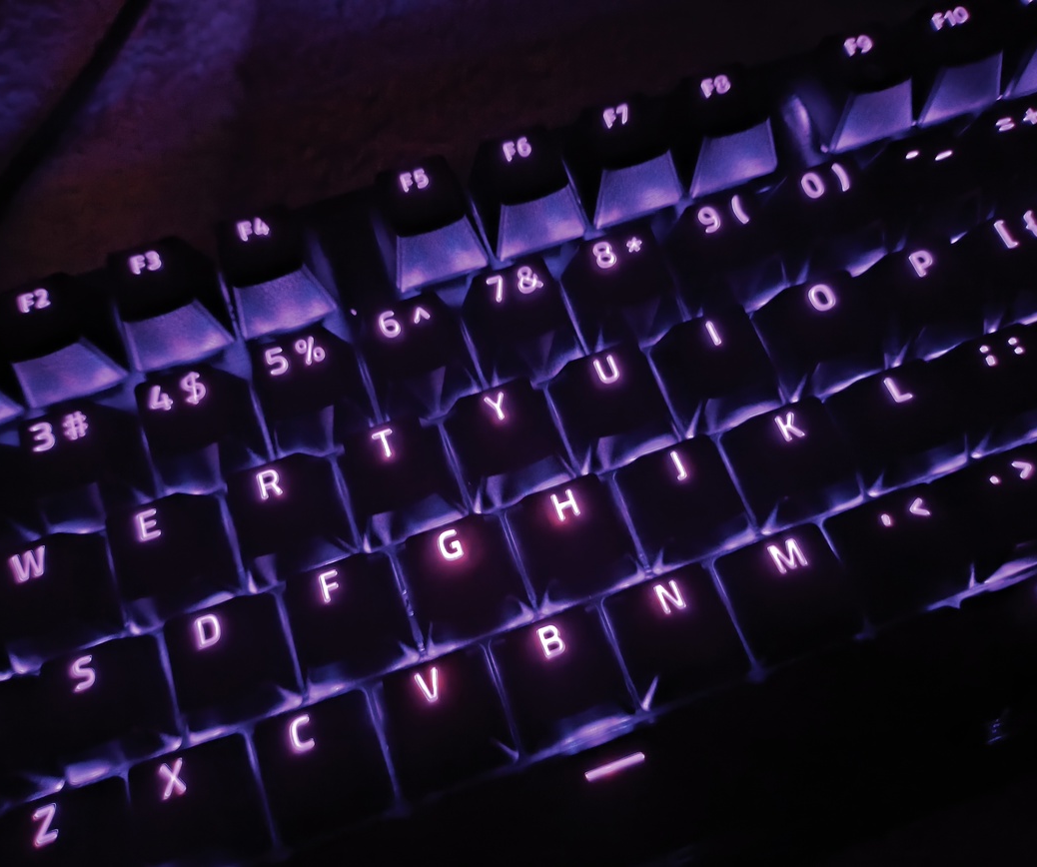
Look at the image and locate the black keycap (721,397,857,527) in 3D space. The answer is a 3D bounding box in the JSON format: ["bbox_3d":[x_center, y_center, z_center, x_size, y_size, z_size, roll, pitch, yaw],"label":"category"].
[{"bbox_3d":[0.045,0.005,0.135,0.018,0.009,0.018,-19,73,-5],"label":"black keycap"}]

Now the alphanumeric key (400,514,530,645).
[{"bbox_3d":[-0.009,0.022,0.130,0.018,0.008,0.018,-19,72,-5],"label":"alphanumeric key"}]

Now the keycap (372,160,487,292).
[{"bbox_3d":[-0.016,-0.038,0.148,0.018,0.011,0.018,-19,72,-6],"label":"keycap"}]

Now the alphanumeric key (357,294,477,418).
[{"bbox_3d":[-0.017,-0.014,0.141,0.018,0.011,0.018,-19,72,-5],"label":"alphanumeric key"}]

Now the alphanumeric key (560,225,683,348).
[{"bbox_3d":[0.019,-0.026,0.145,0.018,0.011,0.018,-19,72,-5],"label":"alphanumeric key"}]

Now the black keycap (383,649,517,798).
[{"bbox_3d":[-0.012,0.042,0.125,0.018,0.009,0.018,-19,73,-5],"label":"black keycap"}]

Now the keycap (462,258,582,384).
[{"bbox_3d":[0.001,-0.020,0.143,0.018,0.011,0.018,-19,73,-5],"label":"keycap"}]

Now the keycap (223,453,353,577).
[{"bbox_3d":[-0.038,0.013,0.134,0.018,0.009,0.018,-19,73,-5],"label":"keycap"}]

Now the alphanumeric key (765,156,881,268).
[{"bbox_3d":[0.055,-0.038,0.148,0.018,0.011,0.018,-19,73,-5],"label":"alphanumeric key"}]

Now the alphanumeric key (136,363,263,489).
[{"bbox_3d":[-0.053,-0.002,0.137,0.018,0.011,0.018,-19,72,-6],"label":"alphanumeric key"}]

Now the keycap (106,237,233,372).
[{"bbox_3d":[-0.061,-0.023,0.144,0.018,0.011,0.018,-19,72,-6],"label":"keycap"}]

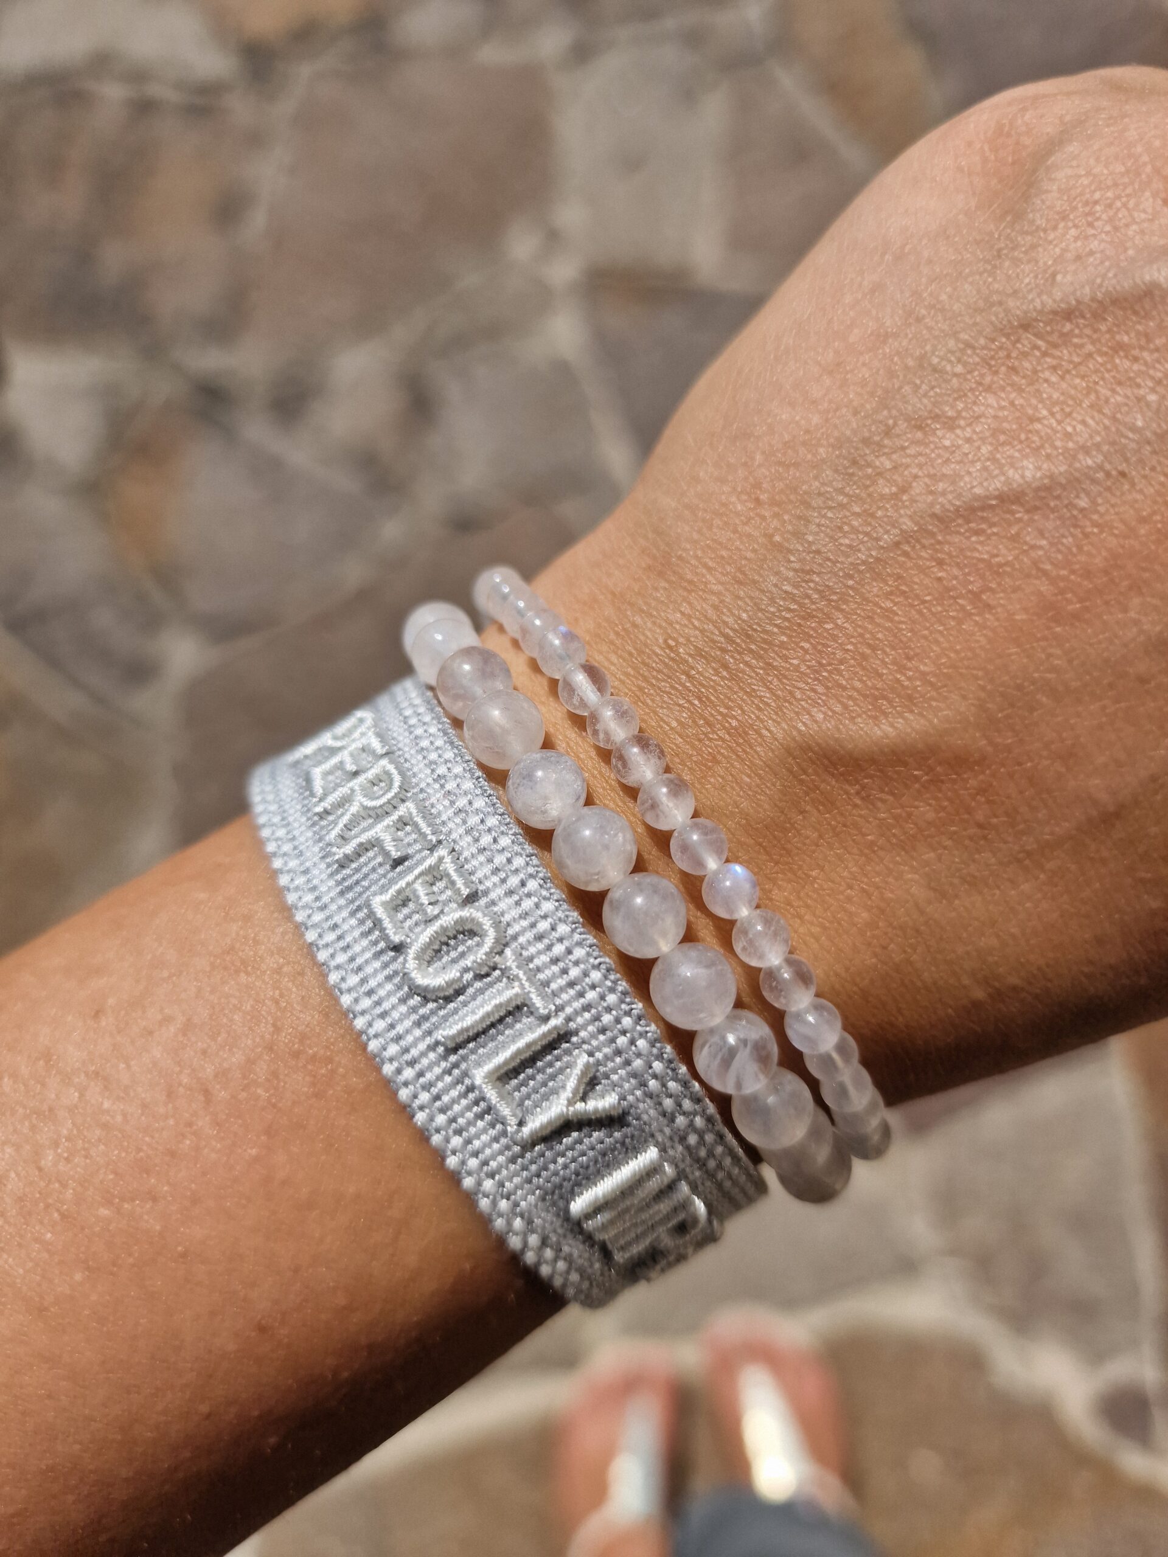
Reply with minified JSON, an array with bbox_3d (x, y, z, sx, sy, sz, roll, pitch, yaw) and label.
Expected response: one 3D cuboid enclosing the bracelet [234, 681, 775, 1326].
[{"bbox_3d":[-0.008,0.018,0.101,0.018,0.045,0.060,-35,68,-3],"label":"bracelet"}]

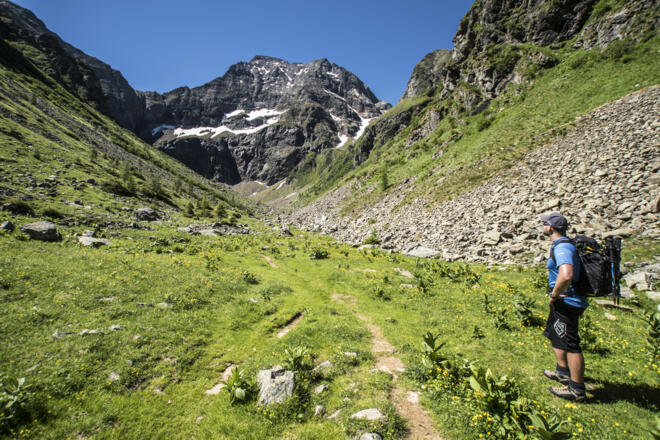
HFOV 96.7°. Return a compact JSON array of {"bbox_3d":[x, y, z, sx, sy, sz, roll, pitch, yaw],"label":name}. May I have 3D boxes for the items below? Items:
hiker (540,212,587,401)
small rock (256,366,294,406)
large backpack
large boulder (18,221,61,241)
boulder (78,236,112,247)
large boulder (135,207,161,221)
[{"bbox_3d":[2.350,0.820,2.950,0.450,1.780,0.550,-1,-1,37],"label":"hiker"},{"bbox_3d":[-0.502,1.533,2.700,0.340,0.280,0.270,0,-1,-10],"label":"small rock"},{"bbox_3d":[2.512,0.452,2.850,0.480,0.620,0.360,-1,-1,37],"label":"large backpack"},{"bbox_3d":[-14.362,0.544,14.500,1.500,1.000,1.200,1,-1,-45],"label":"large boulder"},{"bbox_3d":[-10.234,0.960,12.800,1.200,0.420,0.950,1,-1,-39],"label":"boulder"},{"bbox_3d":[-15.556,-0.554,25.000,1.900,1.150,1.500,1,-1,-32],"label":"large boulder"}]

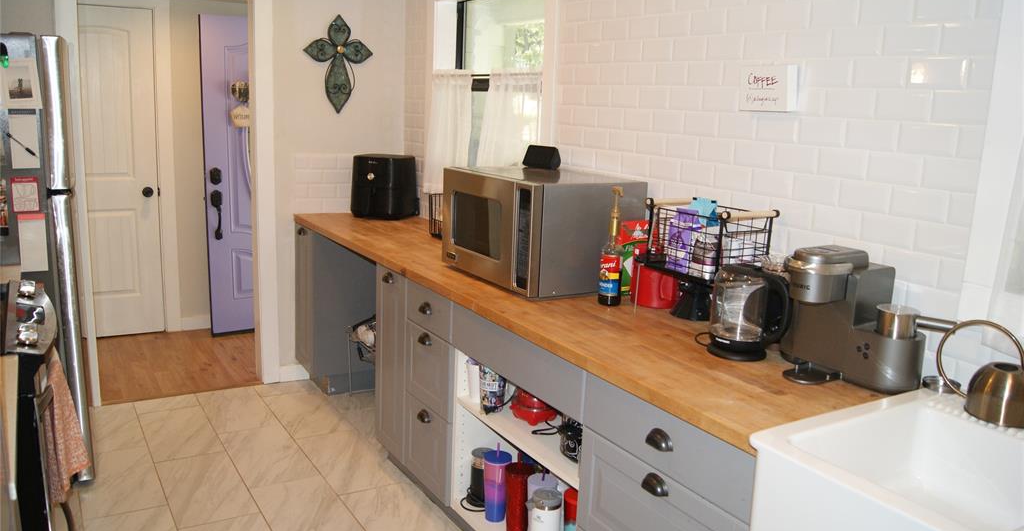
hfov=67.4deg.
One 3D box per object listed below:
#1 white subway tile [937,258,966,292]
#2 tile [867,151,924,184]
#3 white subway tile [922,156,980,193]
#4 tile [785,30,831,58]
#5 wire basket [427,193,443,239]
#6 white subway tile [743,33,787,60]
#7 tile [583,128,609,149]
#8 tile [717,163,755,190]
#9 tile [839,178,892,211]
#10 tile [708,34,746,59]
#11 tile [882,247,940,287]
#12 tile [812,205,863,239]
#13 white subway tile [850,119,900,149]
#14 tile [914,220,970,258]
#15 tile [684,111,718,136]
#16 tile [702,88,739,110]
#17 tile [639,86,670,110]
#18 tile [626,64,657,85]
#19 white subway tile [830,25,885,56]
[{"bbox_3d":[1.040,0.024,1.815,0.010,0.076,0.065,-5,14,-32],"label":"white subway tile"},{"bbox_3d":[0.982,-0.252,1.966,0.009,0.076,0.152,-7,15,-32],"label":"tile"},{"bbox_3d":[1.050,-0.220,1.837,0.010,0.077,0.137,-6,15,-32],"label":"white subway tile"},{"bbox_3d":[0.827,-0.618,2.148,0.009,0.076,0.152,-7,15,-32],"label":"tile"},{"bbox_3d":[-0.257,-0.227,3.685,0.190,0.200,0.280,-5,14,-32],"label":"wire basket"},{"bbox_3d":[0.732,-0.637,2.231,0.010,0.076,0.152,-5,14,-32],"label":"white subway tile"},{"bbox_3d":[0.327,-0.486,2.935,0.009,0.076,0.150,-5,14,-32],"label":"tile"},{"bbox_3d":[0.681,-0.270,2.371,0.010,0.076,0.152,-5,14,-32],"label":"tile"},{"bbox_3d":[0.925,-0.180,2.015,0.010,0.079,0.153,-5,14,-32],"label":"tile"},{"bbox_3d":[0.655,-0.671,2.353,0.009,0.075,0.150,-5,14,-31],"label":"tile"},{"bbox_3d":[0.989,0.005,1.901,0.009,0.075,0.150,-5,14,-31],"label":"tile"},{"bbox_3d":[0.875,-0.118,2.072,0.010,0.076,0.152,-5,14,-32],"label":"tile"},{"bbox_3d":[0.924,-0.334,1.957,0.009,0.075,0.150,-5,14,-31],"label":"white subway tile"},{"bbox_3d":[1.026,-0.064,1.829,0.009,0.075,0.150,-5,14,-31],"label":"tile"},{"bbox_3d":[0.613,-0.460,2.487,0.010,0.076,0.152,-5,14,-32],"label":"tile"},{"bbox_3d":[0.649,-0.516,2.387,0.009,0.075,0.150,-5,14,-31],"label":"tile"},{"bbox_3d":[0.495,-0.584,2.672,0.010,0.079,0.153,-5,14,-32],"label":"tile"},{"bbox_3d":[0.461,-0.679,2.731,0.009,0.076,0.152,-7,15,-32],"label":"tile"},{"bbox_3d":[0.888,-0.574,1.981,0.010,0.076,0.152,-5,14,-32],"label":"white subway tile"}]

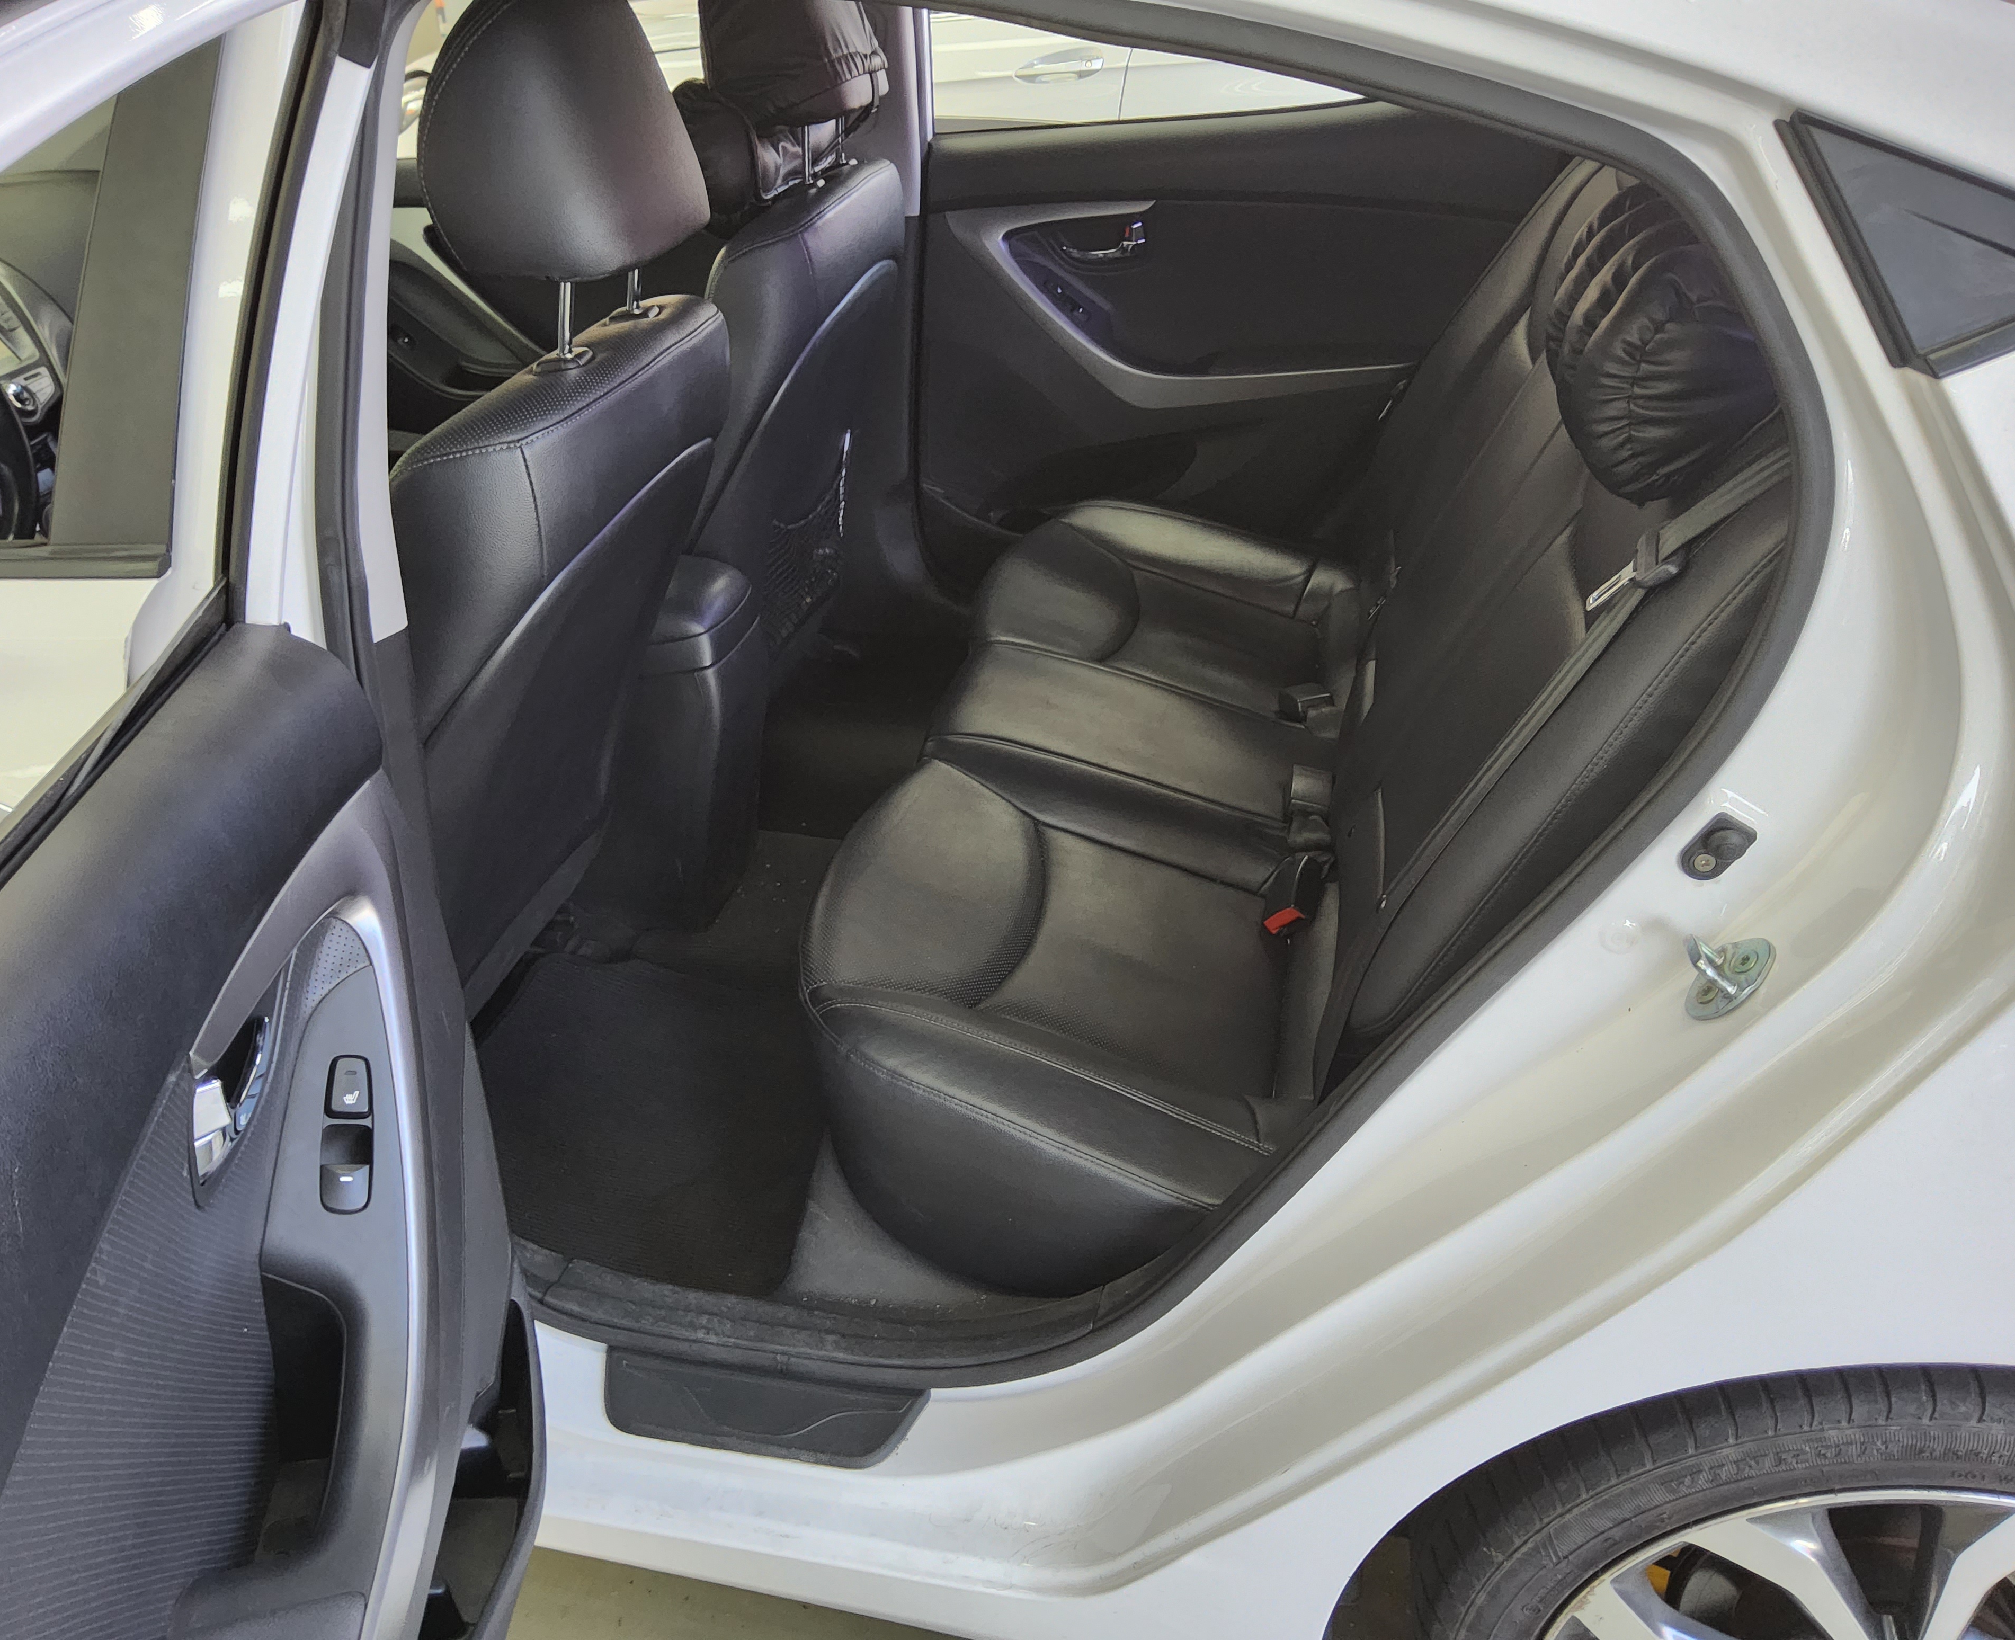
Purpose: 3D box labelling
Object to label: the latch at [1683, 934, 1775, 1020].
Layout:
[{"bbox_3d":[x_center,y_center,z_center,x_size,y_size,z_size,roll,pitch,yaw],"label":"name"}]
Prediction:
[{"bbox_3d":[0.407,0.085,0.907,0.034,0.060,0.048,36,33,-12],"label":"latch"}]

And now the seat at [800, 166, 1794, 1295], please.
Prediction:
[{"bbox_3d":[0.325,-0.229,1.639,0.850,0.820,1.320,6,33,10],"label":"seat"}]

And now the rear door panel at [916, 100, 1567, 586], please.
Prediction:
[{"bbox_3d":[0.306,-0.610,2.223,0.880,0.720,0.120,6,33,10],"label":"rear door panel"}]

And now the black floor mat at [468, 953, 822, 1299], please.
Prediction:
[{"bbox_3d":[-0.366,0.280,1.611,0.410,0.030,0.430,6,33,10],"label":"black floor mat"}]

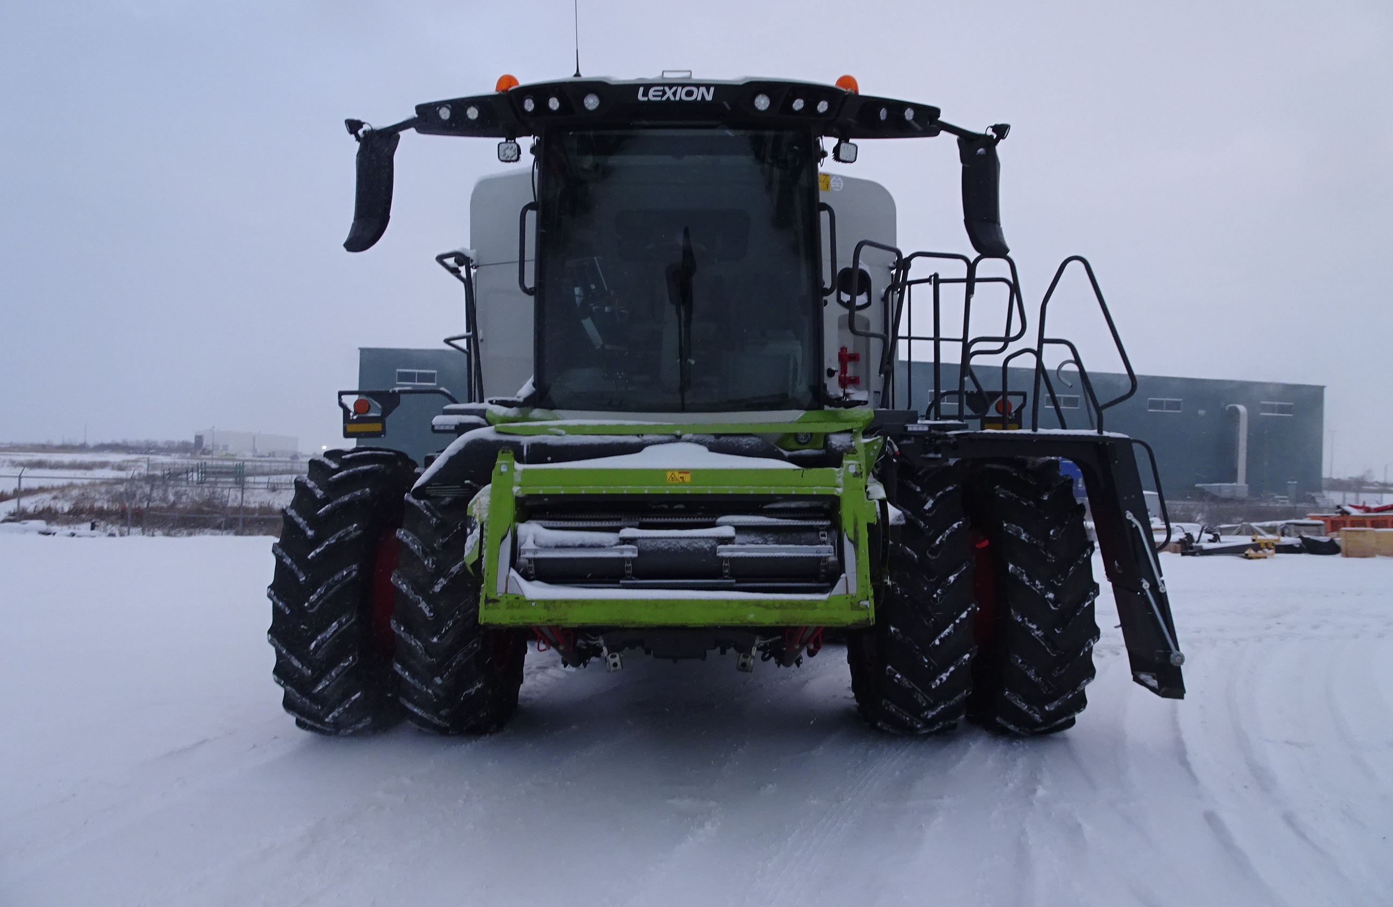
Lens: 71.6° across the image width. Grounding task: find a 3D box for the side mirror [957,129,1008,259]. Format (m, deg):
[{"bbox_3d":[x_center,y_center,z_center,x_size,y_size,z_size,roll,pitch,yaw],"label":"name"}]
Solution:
[{"bbox_3d":[1.600,-1.445,5.380,0.260,0.680,0.220,1,0,-23],"label":"side mirror"}]

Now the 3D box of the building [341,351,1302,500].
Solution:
[{"bbox_3d":[13.900,-2.400,108.000,92.000,12.300,40.000,1,-1,-7],"label":"building"}]

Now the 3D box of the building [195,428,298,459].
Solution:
[{"bbox_3d":[-144.400,-2.600,310.000,36.000,8.500,32.000,1,-1,-6],"label":"building"}]

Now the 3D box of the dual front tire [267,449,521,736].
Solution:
[{"bbox_3d":[-1.895,0.930,6.680,1.300,1.950,1.950,0,0,0],"label":"dual front tire"}]

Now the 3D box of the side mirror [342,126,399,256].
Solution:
[{"bbox_3d":[-1.810,-1.475,5.380,0.260,0.690,0.220,0,0,23],"label":"side mirror"}]

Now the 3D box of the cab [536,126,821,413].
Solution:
[{"bbox_3d":[-0.110,-1.070,6.200,1.660,1.720,1.550,0,0,0],"label":"cab"}]

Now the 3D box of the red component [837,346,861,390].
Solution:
[{"bbox_3d":[1.090,-0.610,6.900,0.170,0.310,0.110,0,0,0],"label":"red component"}]

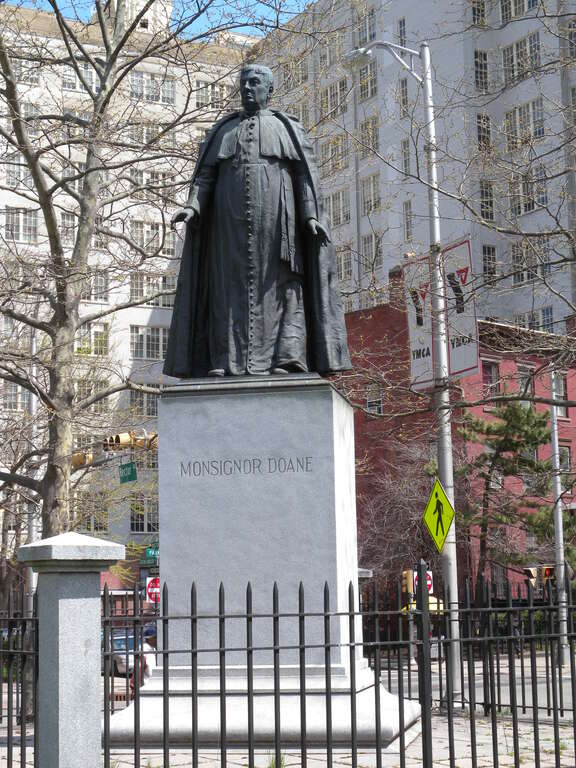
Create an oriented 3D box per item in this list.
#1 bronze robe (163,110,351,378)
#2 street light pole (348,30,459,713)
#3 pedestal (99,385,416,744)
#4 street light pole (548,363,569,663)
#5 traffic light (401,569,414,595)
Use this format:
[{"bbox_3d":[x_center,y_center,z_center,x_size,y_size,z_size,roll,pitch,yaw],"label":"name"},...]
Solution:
[{"bbox_3d":[-0.300,-1.276,13.154,1.684,2.678,1.175,-3,-9,10],"label":"bronze robe"},{"bbox_3d":[1.780,-0.335,21.654,0.330,10.256,2.100,6,-12,-40],"label":"street light pole"},{"bbox_3d":[-0.153,1.612,12.734,2.325,3.069,2.325,-3,-9,10],"label":"pedestal"},{"bbox_3d":[7.545,3.613,39.153,0.250,8.440,0.250,-1,-9,0],"label":"street light pole"},{"bbox_3d":[4.078,6.722,47.500,0.380,0.820,0.300,2,-9,-17],"label":"traffic light"}]

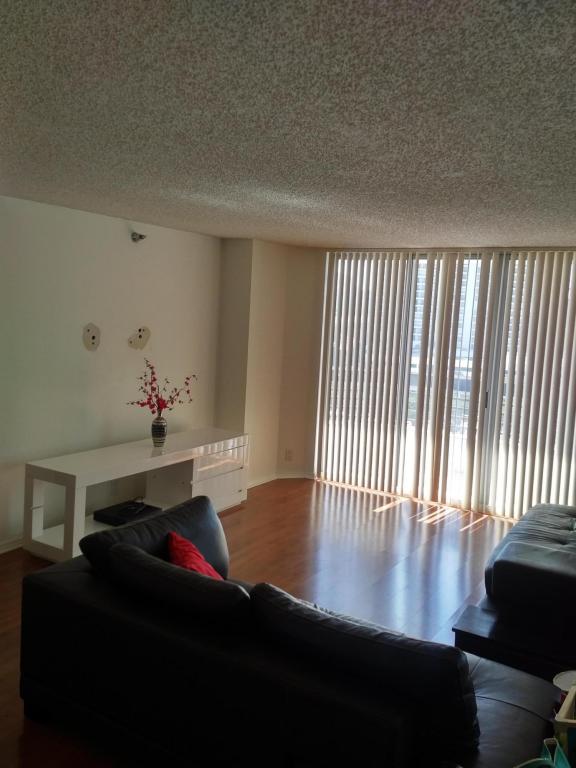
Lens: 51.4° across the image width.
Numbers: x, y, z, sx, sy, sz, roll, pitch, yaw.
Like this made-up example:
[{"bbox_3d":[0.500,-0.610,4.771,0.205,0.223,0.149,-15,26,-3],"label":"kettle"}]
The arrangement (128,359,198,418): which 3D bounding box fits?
[{"bbox_3d":[-1.031,0.030,4.923,0.420,0.481,0.500,7,8,32],"label":"arrangement"}]

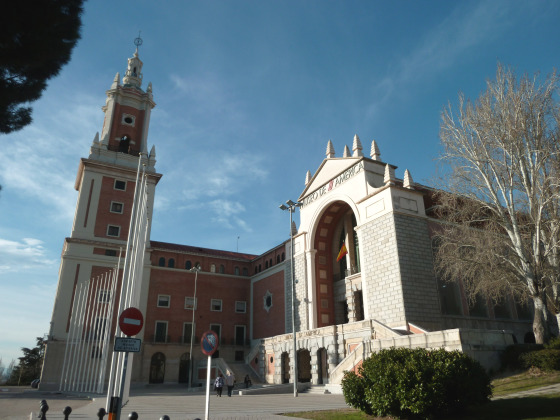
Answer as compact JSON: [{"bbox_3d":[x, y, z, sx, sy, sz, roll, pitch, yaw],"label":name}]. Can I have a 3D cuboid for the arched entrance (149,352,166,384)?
[{"bbox_3d":[-18.972,24.587,62.799,2.257,4.607,0.800,11,-25,-26],"label":"arched entrance"}]

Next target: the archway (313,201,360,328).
[{"bbox_3d":[8.059,7.196,51.550,3.200,16.478,11.204,11,-25,-26],"label":"archway"}]

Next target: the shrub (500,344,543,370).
[{"bbox_3d":[14.619,9.107,24.814,2.400,1.700,2.000,-1,-22,0],"label":"shrub"}]

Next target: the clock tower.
[{"bbox_3d":[-30.327,-4.518,75.072,13.123,68.841,13.123,11,-25,-26],"label":"clock tower"}]

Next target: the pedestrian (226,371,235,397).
[{"bbox_3d":[-3.782,13.422,31.129,0.520,1.740,0.350,-1,-22,0],"label":"pedestrian"}]

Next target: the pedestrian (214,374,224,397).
[{"bbox_3d":[-4.649,13.565,31.308,0.520,1.630,0.350,-1,-22,0],"label":"pedestrian"}]

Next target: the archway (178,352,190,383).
[{"bbox_3d":[-15.152,25.267,64.737,1.999,4.605,0.800,11,-25,-26],"label":"archway"}]

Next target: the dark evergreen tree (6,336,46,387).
[{"bbox_3d":[-49.229,30.249,81.892,8.000,10.000,8.000,-1,-22,0],"label":"dark evergreen tree"}]

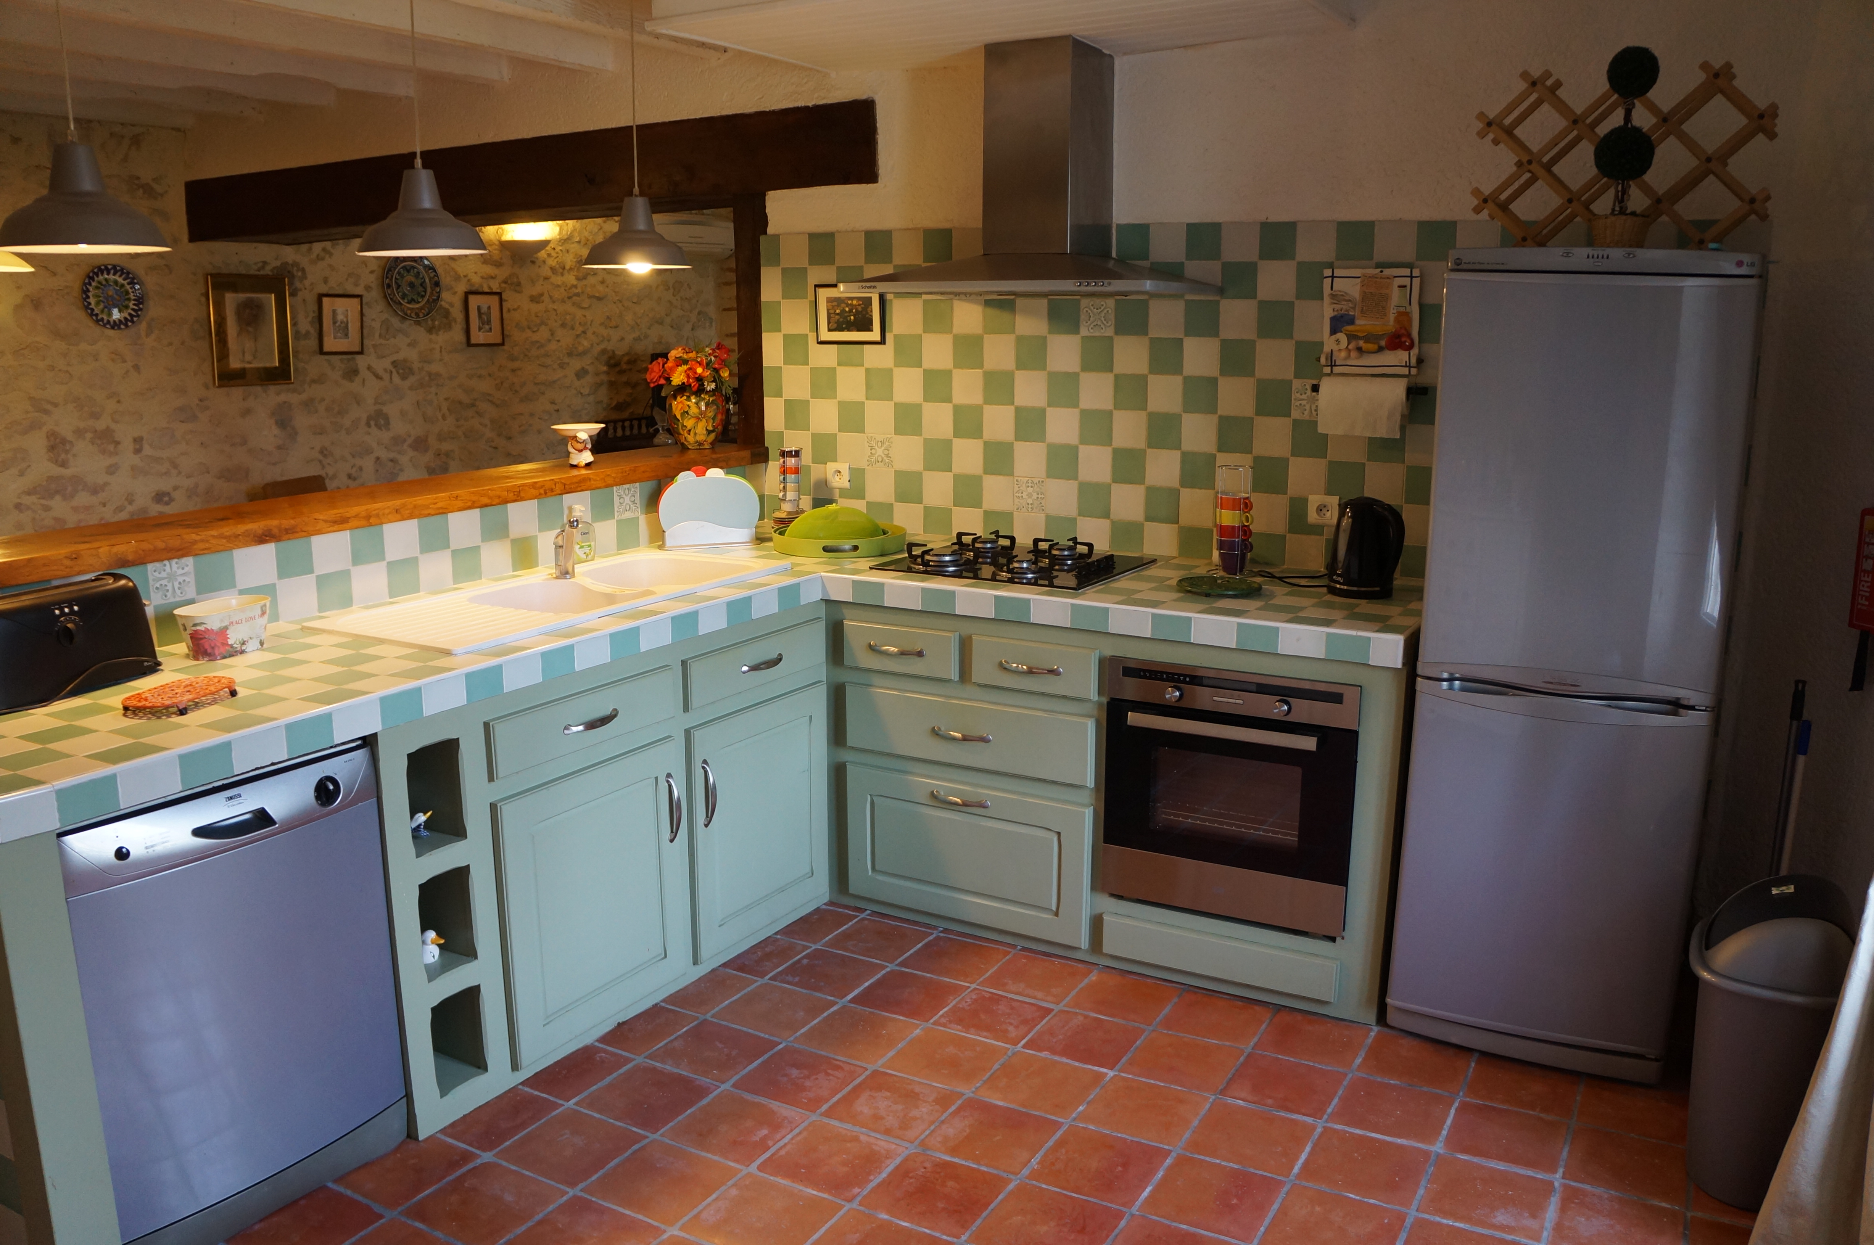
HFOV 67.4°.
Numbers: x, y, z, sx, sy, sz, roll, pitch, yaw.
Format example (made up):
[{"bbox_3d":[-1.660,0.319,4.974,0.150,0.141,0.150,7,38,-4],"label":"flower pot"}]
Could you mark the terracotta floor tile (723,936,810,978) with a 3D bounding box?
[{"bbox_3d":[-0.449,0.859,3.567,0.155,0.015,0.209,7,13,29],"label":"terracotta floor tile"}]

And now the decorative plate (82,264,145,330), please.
[{"bbox_3d":[-3.251,-1.285,5.544,0.030,0.278,0.278,7,14,29],"label":"decorative plate"}]

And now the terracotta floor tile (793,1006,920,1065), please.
[{"bbox_3d":[-0.172,0.910,3.081,0.208,0.015,0.208,7,14,28],"label":"terracotta floor tile"}]

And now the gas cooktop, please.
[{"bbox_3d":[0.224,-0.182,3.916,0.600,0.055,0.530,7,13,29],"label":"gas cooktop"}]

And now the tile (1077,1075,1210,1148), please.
[{"bbox_3d":[0.415,0.991,2.833,0.216,0.015,0.216,7,13,28],"label":"tile"}]

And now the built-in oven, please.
[{"bbox_3d":[0.800,0.351,3.491,0.597,0.595,0.560,7,13,29],"label":"built-in oven"}]

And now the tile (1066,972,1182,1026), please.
[{"bbox_3d":[0.433,0.883,3.269,0.212,0.017,0.209,6,13,29],"label":"tile"}]

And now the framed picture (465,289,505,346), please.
[{"bbox_3d":[-2.365,-1.589,7.346,0.020,0.288,0.255,7,14,28],"label":"framed picture"}]

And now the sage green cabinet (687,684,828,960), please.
[{"bbox_3d":[-0.661,0.470,3.716,0.500,0.600,0.570,7,13,29],"label":"sage green cabinet"}]

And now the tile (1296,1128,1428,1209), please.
[{"bbox_3d":[0.799,1.024,2.616,0.216,0.015,0.216,7,13,28],"label":"tile"}]

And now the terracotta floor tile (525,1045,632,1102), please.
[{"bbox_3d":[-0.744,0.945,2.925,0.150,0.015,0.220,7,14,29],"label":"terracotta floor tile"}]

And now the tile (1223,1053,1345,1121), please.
[{"bbox_3d":[0.707,0.947,2.860,0.208,0.015,0.208,7,14,28],"label":"tile"}]

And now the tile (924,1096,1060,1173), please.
[{"bbox_3d":[0.108,0.985,2.687,0.208,0.015,0.208,7,14,28],"label":"tile"}]

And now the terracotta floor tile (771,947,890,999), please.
[{"bbox_3d":[-0.262,0.859,3.404,0.212,0.017,0.209,6,13,29],"label":"terracotta floor tile"}]

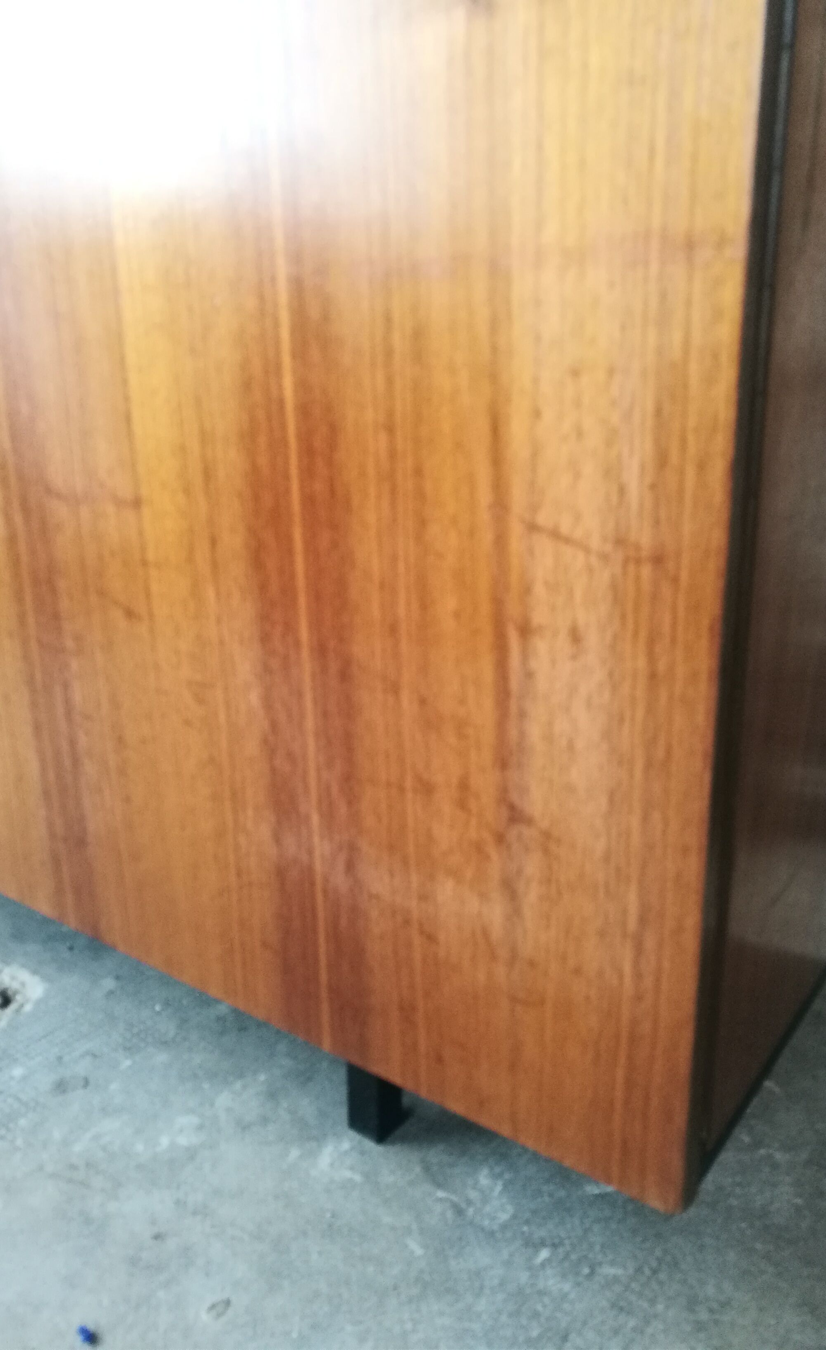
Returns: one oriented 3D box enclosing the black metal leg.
[{"bbox_3d":[-0.030,0.290,0.776,0.029,0.100,0.029,11,22,34],"label":"black metal leg"}]

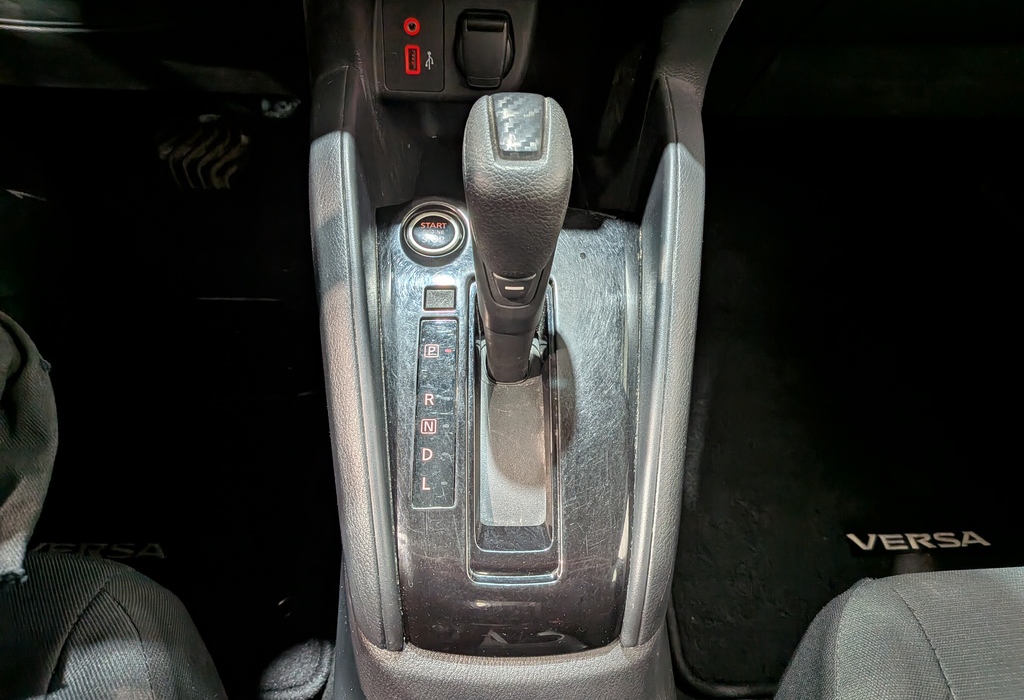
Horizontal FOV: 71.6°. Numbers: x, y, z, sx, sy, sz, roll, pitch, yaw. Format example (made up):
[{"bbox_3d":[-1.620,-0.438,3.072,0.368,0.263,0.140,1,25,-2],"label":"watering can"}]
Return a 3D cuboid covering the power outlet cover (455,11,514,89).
[{"bbox_3d":[-0.018,-0.193,0.458,0.038,0.046,0.013,0,20,0],"label":"power outlet cover"}]

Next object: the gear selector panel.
[{"bbox_3d":[-0.043,0.036,0.413,0.024,0.006,0.111,0,73,0],"label":"gear selector panel"}]

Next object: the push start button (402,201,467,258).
[{"bbox_3d":[-0.049,-0.075,0.445,0.039,0.012,0.039,0,73,0],"label":"push start button"}]

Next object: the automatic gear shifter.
[{"bbox_3d":[0.003,-0.055,0.390,0.051,0.158,0.056,0,47,0],"label":"automatic gear shifter"}]

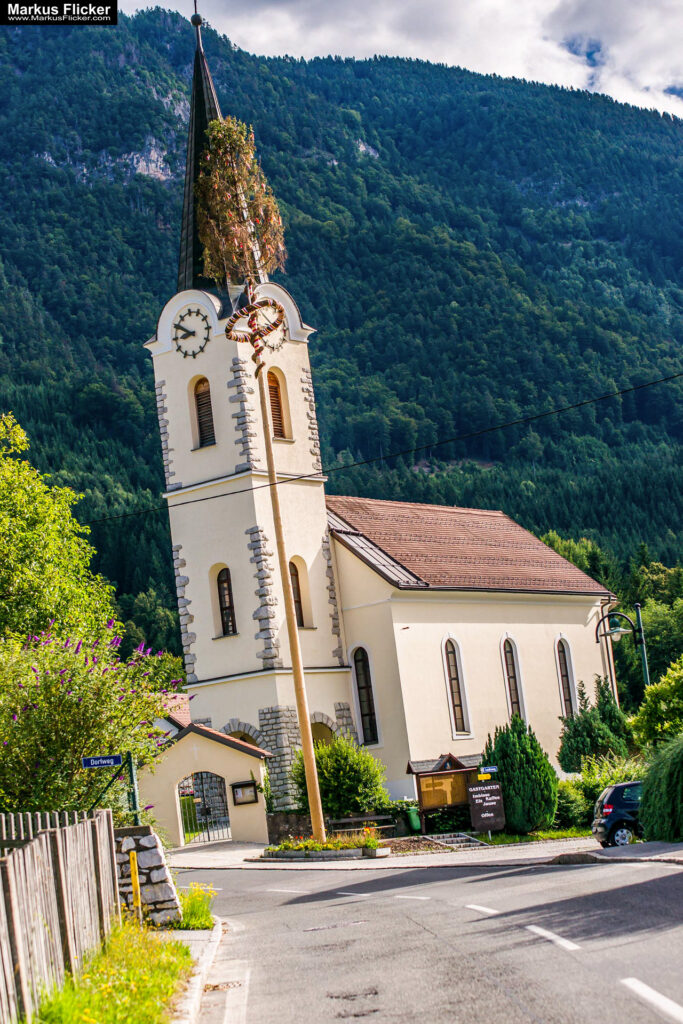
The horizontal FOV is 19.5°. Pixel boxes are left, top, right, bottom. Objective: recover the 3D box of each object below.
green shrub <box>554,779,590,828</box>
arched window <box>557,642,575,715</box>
[{"bbox_3d":[6.728,8.490,58.000,1.150,1.450,1.100,-7,-8,0],"label":"green shrub"},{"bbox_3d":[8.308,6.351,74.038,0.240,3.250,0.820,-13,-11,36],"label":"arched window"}]

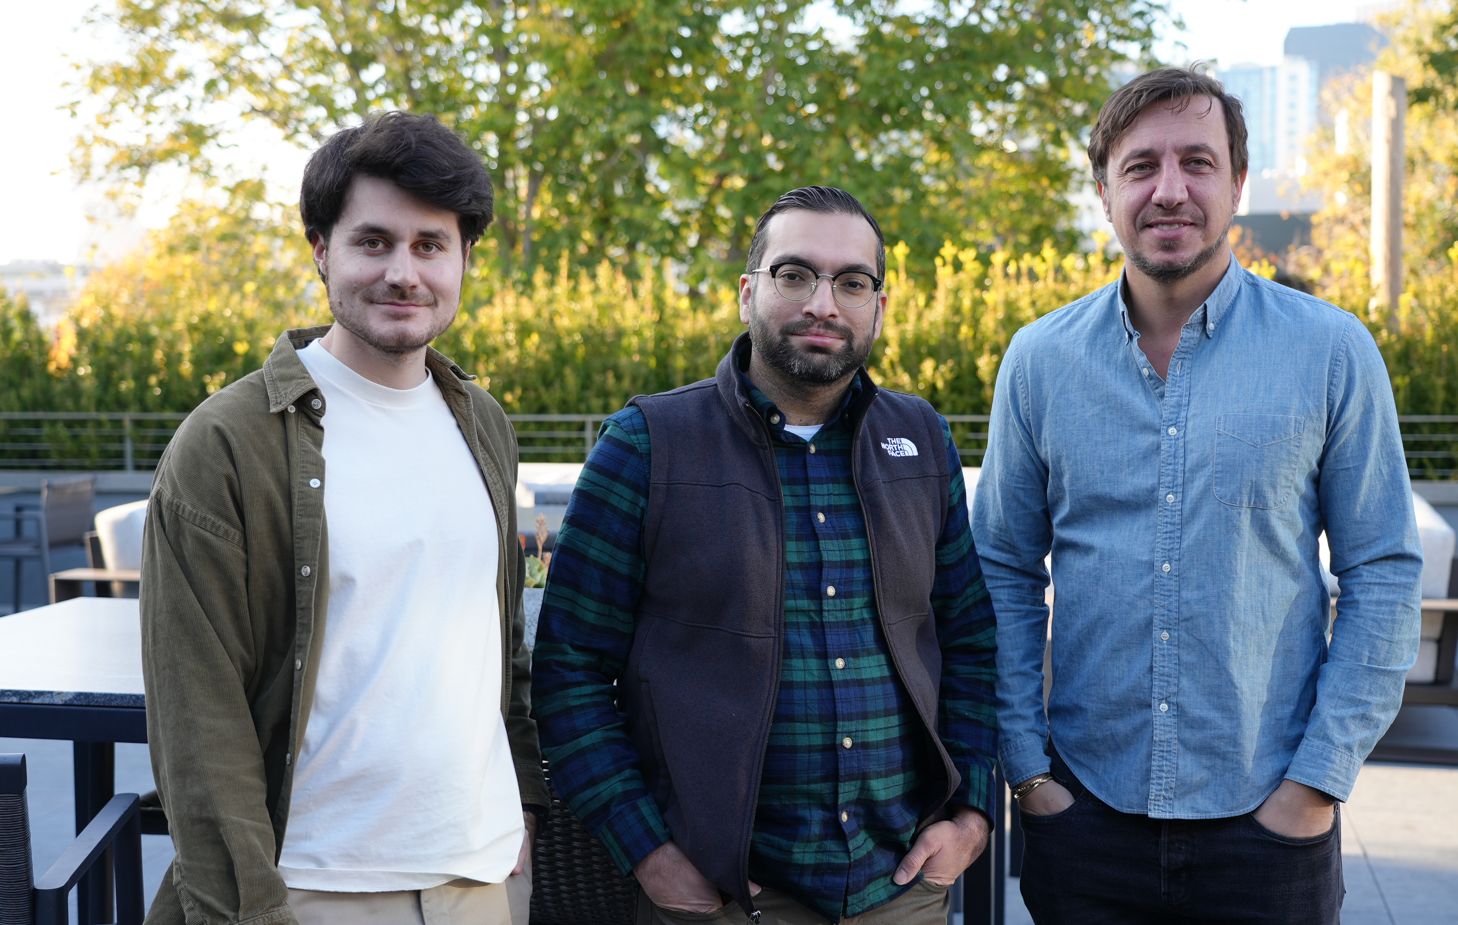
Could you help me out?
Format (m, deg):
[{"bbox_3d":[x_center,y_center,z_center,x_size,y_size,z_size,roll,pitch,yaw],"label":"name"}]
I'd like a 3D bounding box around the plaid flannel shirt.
[{"bbox_3d":[0.047,0.213,2.190,0.580,0.660,0.320,-1,4,-20],"label":"plaid flannel shirt"}]

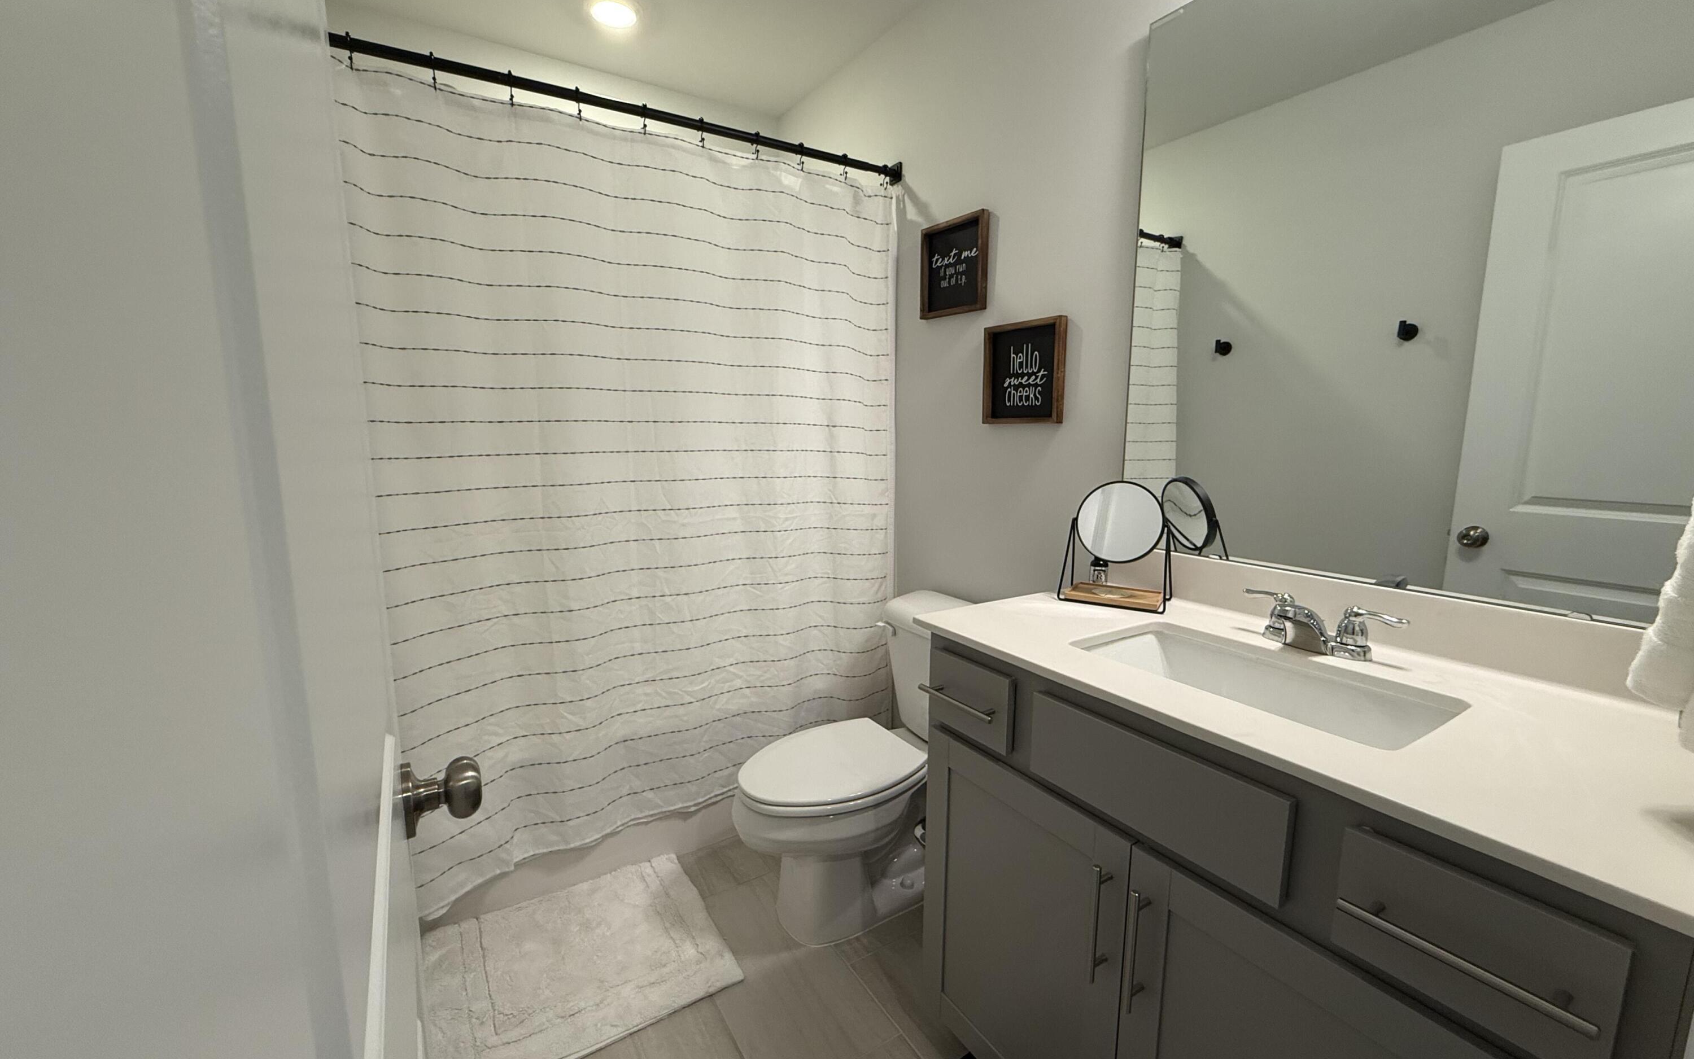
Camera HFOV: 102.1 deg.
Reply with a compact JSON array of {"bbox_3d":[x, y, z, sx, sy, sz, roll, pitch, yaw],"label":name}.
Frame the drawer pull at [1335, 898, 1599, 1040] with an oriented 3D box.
[{"bbox_3d":[0.575,0.404,0.647,0.036,0.012,0.186,-6,11,-32],"label":"drawer pull"}]

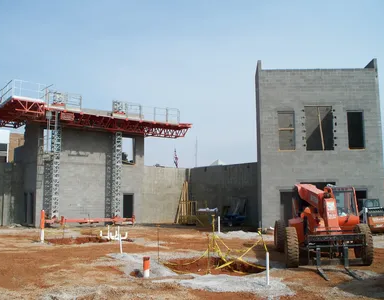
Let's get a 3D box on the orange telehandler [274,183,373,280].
[{"bbox_3d":[4.402,2.494,14.516,2.460,2.600,7.000,-1,-6,6],"label":"orange telehandler"}]

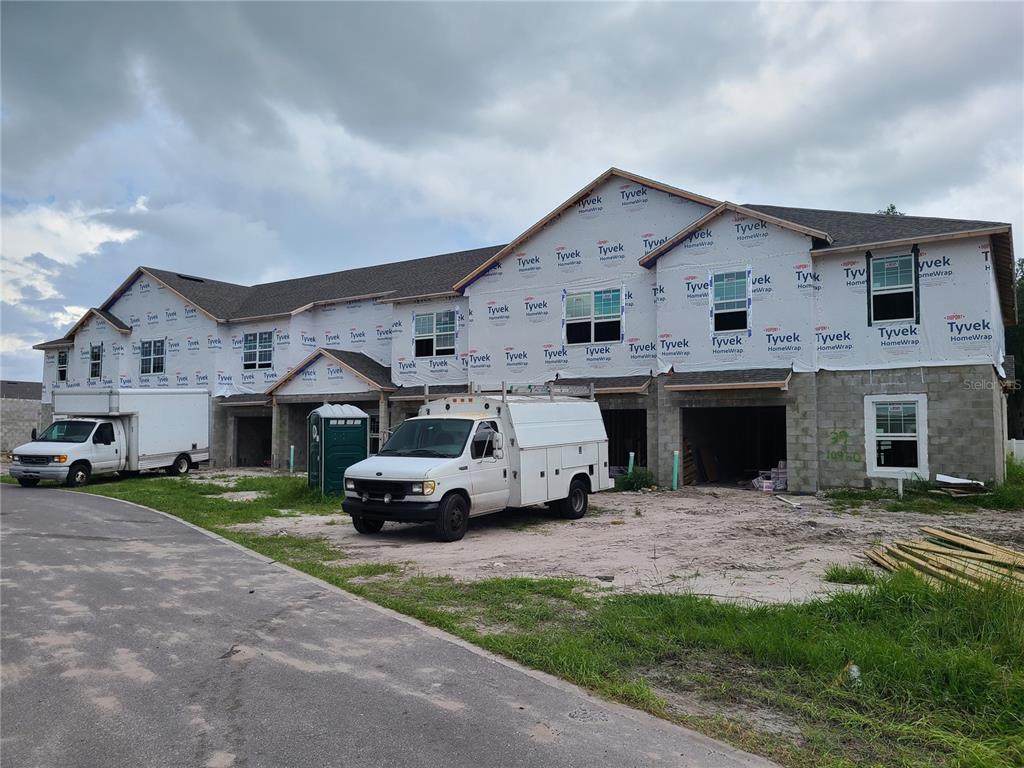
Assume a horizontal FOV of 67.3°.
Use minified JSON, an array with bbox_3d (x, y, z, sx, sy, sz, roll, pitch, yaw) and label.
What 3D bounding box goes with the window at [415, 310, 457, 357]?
[{"bbox_3d":[-2.753,-1.788,27.529,1.943,1.602,0.120,-2,-3,35],"label":"window"}]

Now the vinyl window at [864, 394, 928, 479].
[{"bbox_3d":[9.108,1.244,18.222,1.277,1.970,0.130,-2,-3,35],"label":"vinyl window"}]

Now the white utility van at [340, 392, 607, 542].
[{"bbox_3d":[-0.491,1.339,14.281,2.360,2.360,5.730,-2,-2,35],"label":"white utility van"}]

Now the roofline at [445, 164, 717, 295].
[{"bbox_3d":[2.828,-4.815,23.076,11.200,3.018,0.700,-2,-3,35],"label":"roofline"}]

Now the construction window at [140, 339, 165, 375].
[{"bbox_3d":[-17.055,-1.265,36.480,2.005,1.610,0.120,-2,-3,35],"label":"construction window"}]

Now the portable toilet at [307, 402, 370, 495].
[{"bbox_3d":[-4.442,1.698,19.792,1.200,2.300,1.120,1,-3,-32],"label":"portable toilet"}]

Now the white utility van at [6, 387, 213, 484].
[{"bbox_3d":[-13.046,1.622,25.329,2.440,2.920,6.160,-1,-1,18],"label":"white utility van"}]

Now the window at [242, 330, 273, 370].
[{"bbox_3d":[-10.982,-1.424,33.201,1.911,1.575,0.120,-2,-3,35],"label":"window"}]

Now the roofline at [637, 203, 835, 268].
[{"bbox_3d":[5.817,-3.967,20.242,5.061,1.431,0.700,-2,-3,35],"label":"roofline"}]

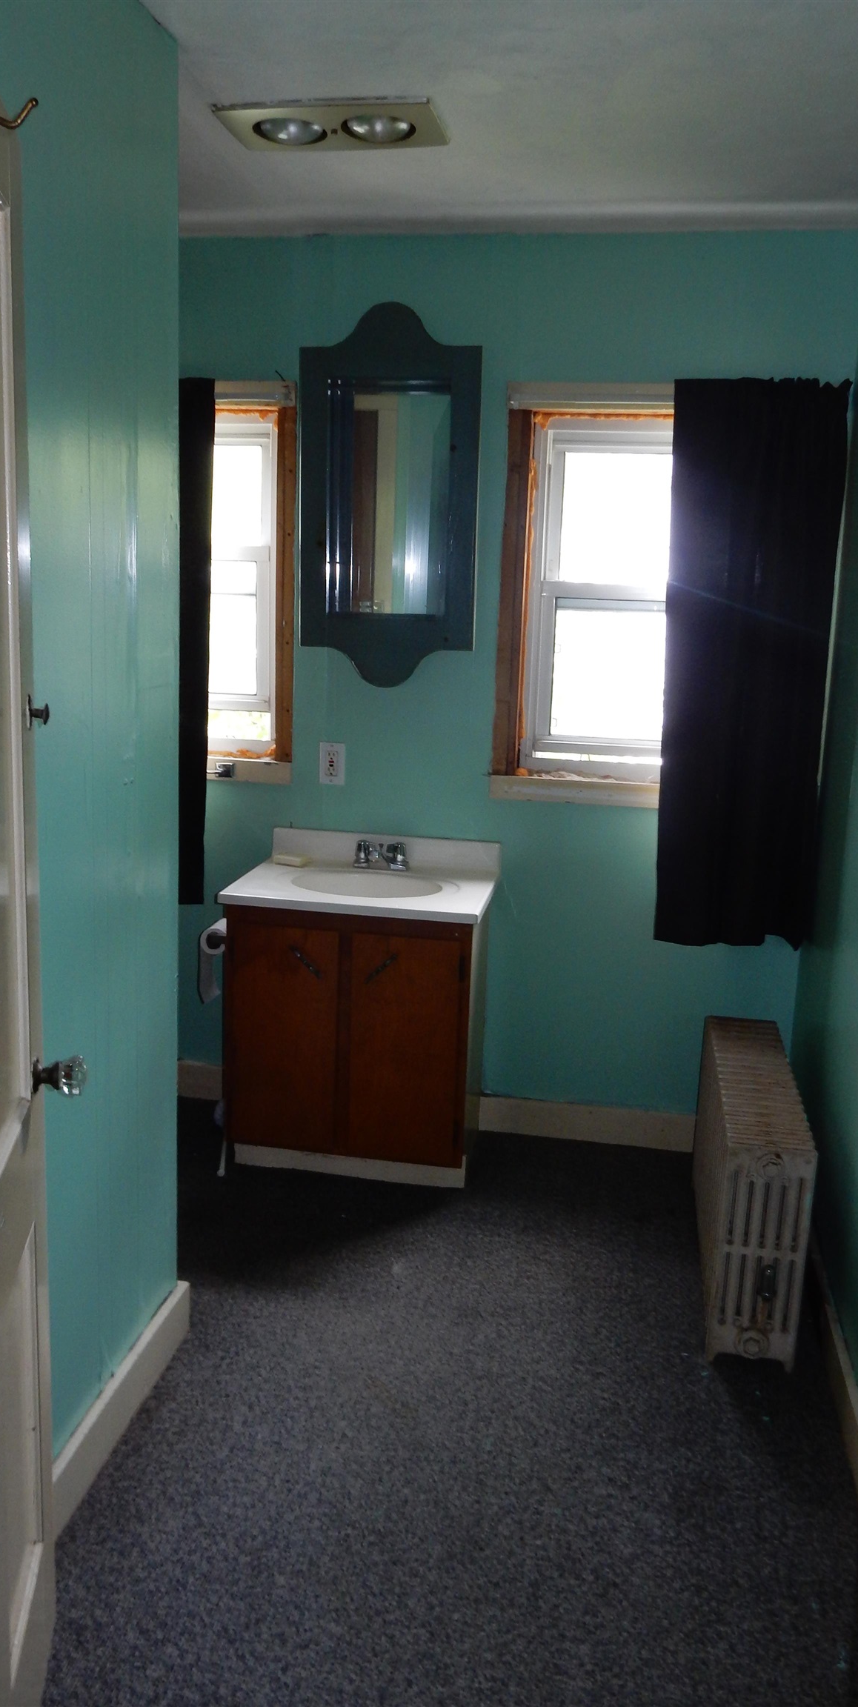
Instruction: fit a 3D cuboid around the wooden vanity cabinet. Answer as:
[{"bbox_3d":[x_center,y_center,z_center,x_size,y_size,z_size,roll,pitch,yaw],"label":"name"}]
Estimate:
[{"bbox_3d":[-0.171,0.436,3.255,0.614,0.670,0.455,4,10,9],"label":"wooden vanity cabinet"}]

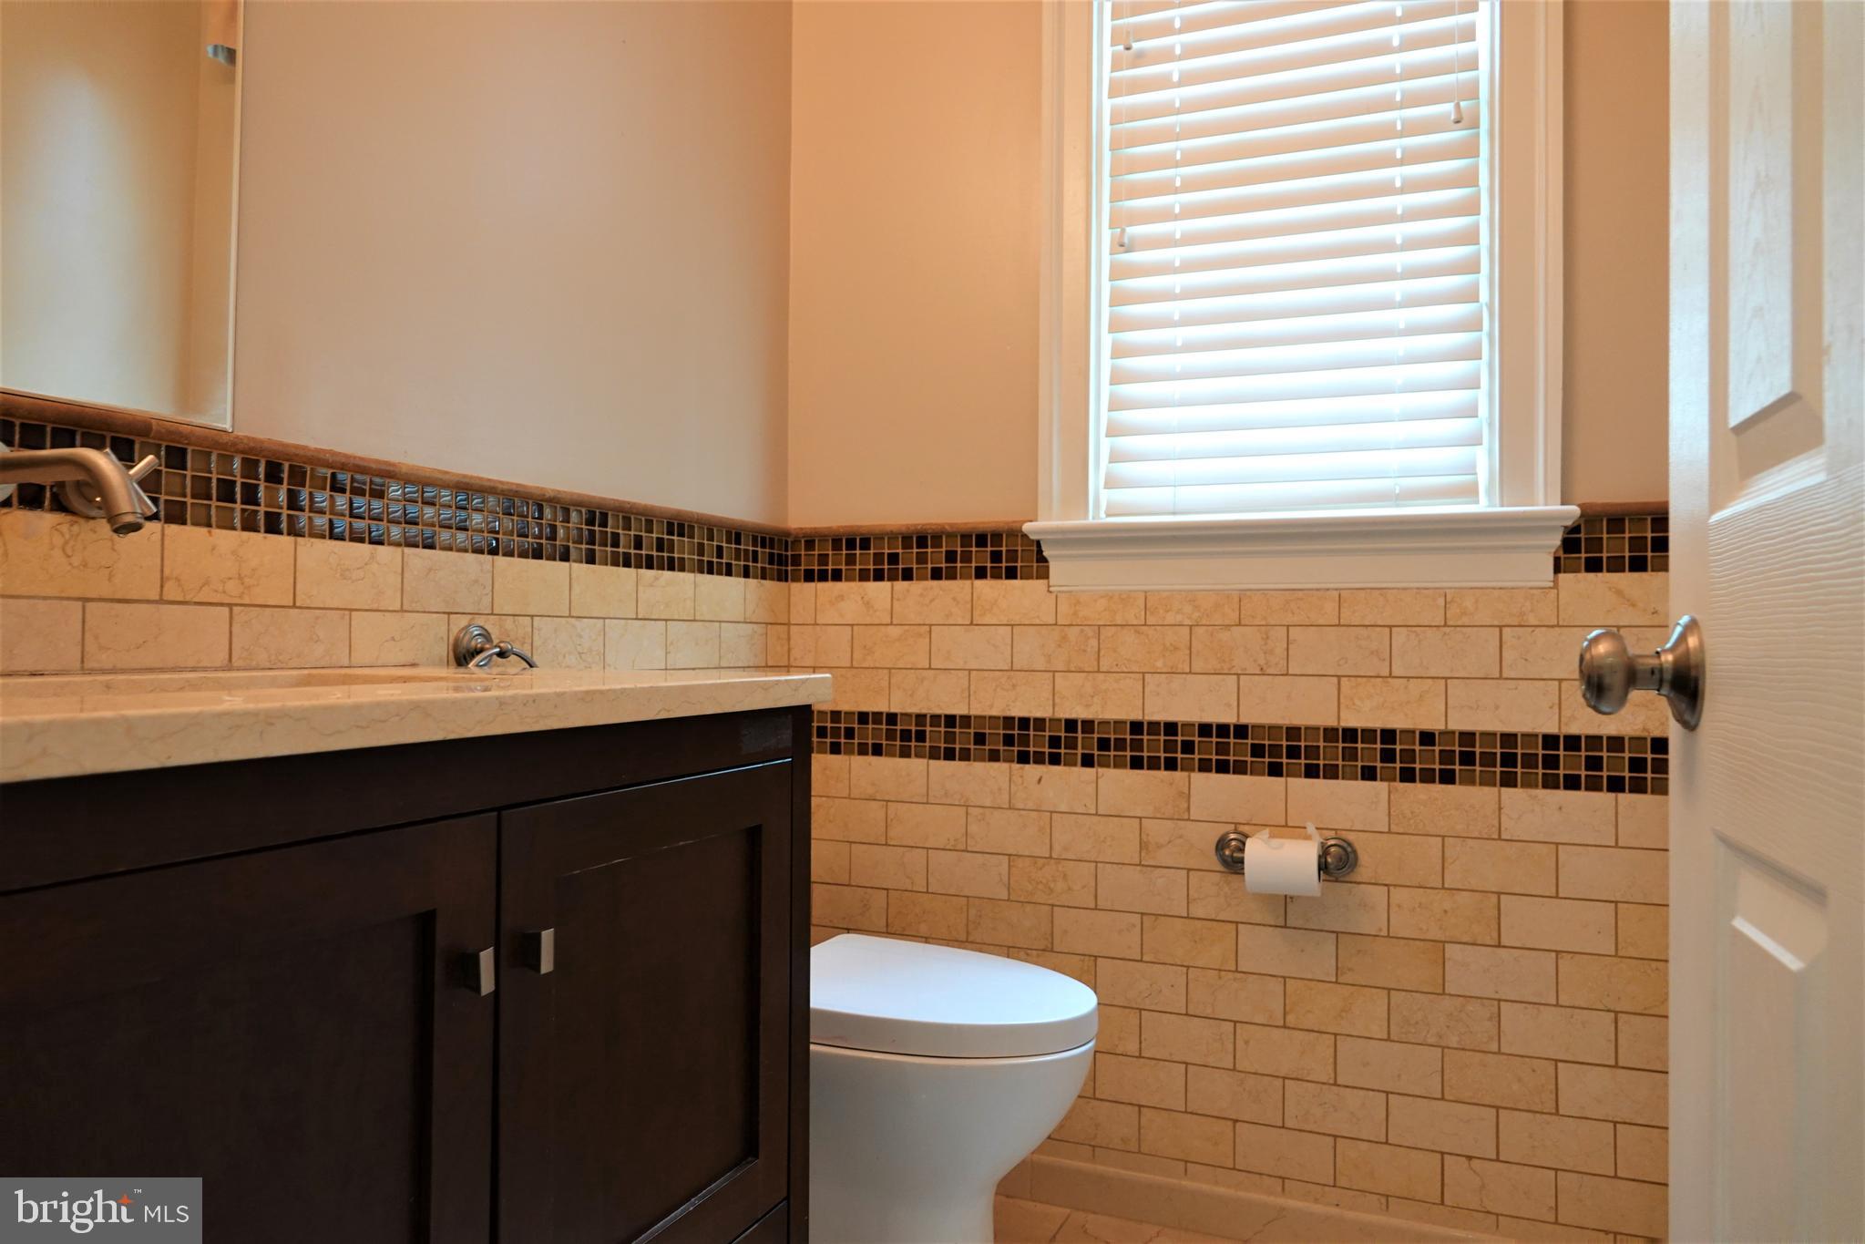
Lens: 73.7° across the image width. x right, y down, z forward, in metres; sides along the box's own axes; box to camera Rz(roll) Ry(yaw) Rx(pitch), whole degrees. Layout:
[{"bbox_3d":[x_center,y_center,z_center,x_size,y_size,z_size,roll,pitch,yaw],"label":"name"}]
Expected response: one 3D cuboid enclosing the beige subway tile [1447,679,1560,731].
[{"bbox_3d":[0.852,0.127,1.865,0.152,0.077,0.010,0,-1,22],"label":"beige subway tile"}]

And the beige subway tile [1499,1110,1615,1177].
[{"bbox_3d":[0.921,0.765,1.833,0.152,0.076,0.010,0,-2,22],"label":"beige subway tile"}]

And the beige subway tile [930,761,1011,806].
[{"bbox_3d":[0.066,0.286,2.188,0.152,0.076,0.010,0,-1,22],"label":"beige subway tile"}]

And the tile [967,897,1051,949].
[{"bbox_3d":[0.135,0.523,2.156,0.151,0.076,0.010,0,-1,22],"label":"tile"}]

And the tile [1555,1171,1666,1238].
[{"bbox_3d":[0.992,0.845,1.801,0.152,0.076,0.010,0,-2,22],"label":"tile"}]

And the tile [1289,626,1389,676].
[{"bbox_3d":[0.645,0.047,1.972,0.152,0.076,0.010,0,-2,22],"label":"tile"}]

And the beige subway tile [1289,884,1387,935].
[{"bbox_3d":[0.637,0.447,1.955,0.152,0.076,0.010,0,-1,23],"label":"beige subway tile"}]

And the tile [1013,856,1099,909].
[{"bbox_3d":[0.207,0.444,2.128,0.151,0.076,0.010,0,-1,22],"label":"tile"}]

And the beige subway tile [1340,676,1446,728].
[{"bbox_3d":[0.713,0.126,1.929,0.152,0.076,0.010,0,-1,23],"label":"beige subway tile"}]

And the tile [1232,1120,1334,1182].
[{"bbox_3d":[0.561,0.843,1.979,0.152,0.076,0.010,0,-2,22],"label":"tile"}]

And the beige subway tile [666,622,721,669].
[{"bbox_3d":[-0.397,0.039,2.053,0.010,0.076,0.152,0,-1,25],"label":"beige subway tile"}]

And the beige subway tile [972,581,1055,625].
[{"bbox_3d":[0.141,-0.035,2.162,0.151,0.076,0.010,0,-1,22],"label":"beige subway tile"}]

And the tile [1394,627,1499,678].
[{"bbox_3d":[0.775,0.047,1.879,0.152,0.076,0.010,0,-1,23],"label":"tile"}]

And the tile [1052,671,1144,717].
[{"bbox_3d":[0.284,0.125,2.109,0.152,0.076,0.010,0,-1,23],"label":"tile"}]

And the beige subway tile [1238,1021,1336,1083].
[{"bbox_3d":[0.559,0.679,1.970,0.151,0.076,0.010,0,-1,22],"label":"beige subway tile"}]

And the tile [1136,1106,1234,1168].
[{"bbox_3d":[0.417,0.839,2.032,0.152,0.076,0.010,0,-1,22],"label":"tile"}]

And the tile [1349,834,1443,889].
[{"bbox_3d":[0.709,0.367,1.927,0.152,0.076,0.010,0,-1,23],"label":"tile"}]

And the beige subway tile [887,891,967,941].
[{"bbox_3d":[-0.009,0.519,2.208,0.151,0.076,0.010,0,-1,22],"label":"beige subway tile"}]

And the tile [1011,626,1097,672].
[{"bbox_3d":[0.213,0.045,2.133,0.152,0.076,0.010,0,-1,22],"label":"tile"}]

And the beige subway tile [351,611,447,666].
[{"bbox_3d":[-0.649,0.027,1.511,0.010,0.076,0.152,0,-1,25],"label":"beige subway tile"}]

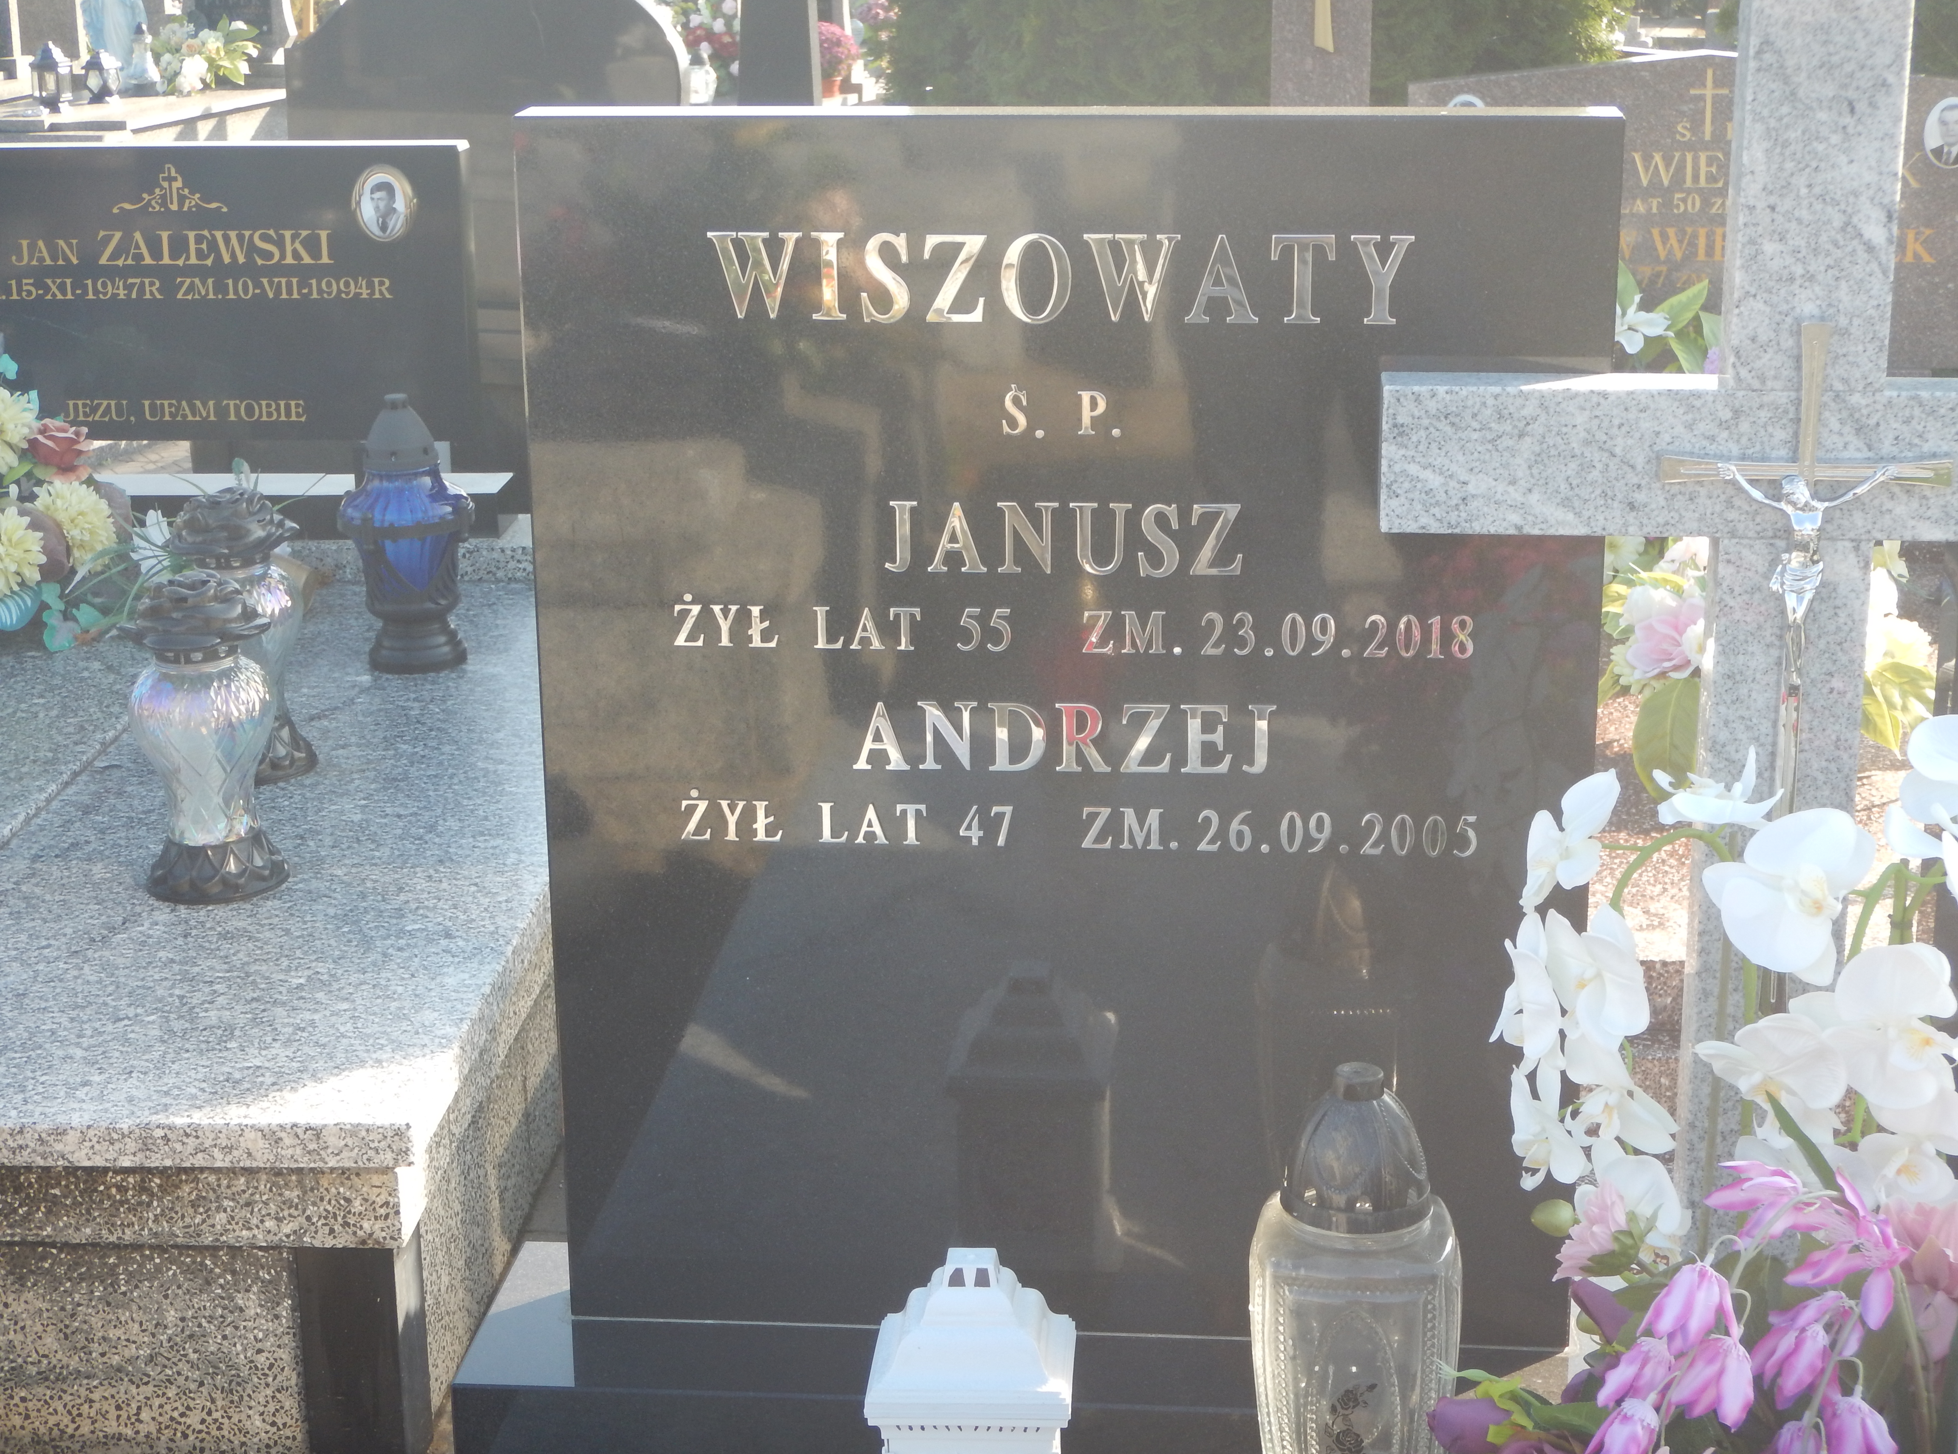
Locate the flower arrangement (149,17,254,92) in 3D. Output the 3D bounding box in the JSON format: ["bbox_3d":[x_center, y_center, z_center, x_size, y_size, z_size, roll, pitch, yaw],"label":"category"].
[{"bbox_3d":[-3.027,-2.619,12.359,0.420,0.285,0.340,1,16,5],"label":"flower arrangement"}]

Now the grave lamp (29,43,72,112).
[{"bbox_3d":[-3.376,-2.369,11.526,0.155,0.252,0.150,1,16,5],"label":"grave lamp"}]

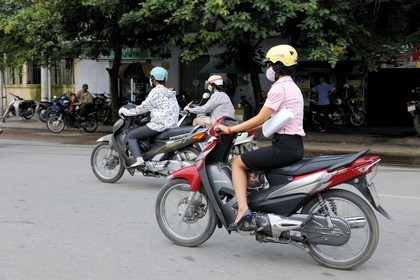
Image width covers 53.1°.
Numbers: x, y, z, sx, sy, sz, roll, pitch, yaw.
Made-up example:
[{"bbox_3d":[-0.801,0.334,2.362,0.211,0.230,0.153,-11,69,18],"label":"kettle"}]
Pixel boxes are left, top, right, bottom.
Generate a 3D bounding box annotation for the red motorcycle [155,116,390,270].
[{"bbox_3d":[0.368,0.352,3.110,1.809,1.071,0.700,2,7,24],"label":"red motorcycle"}]

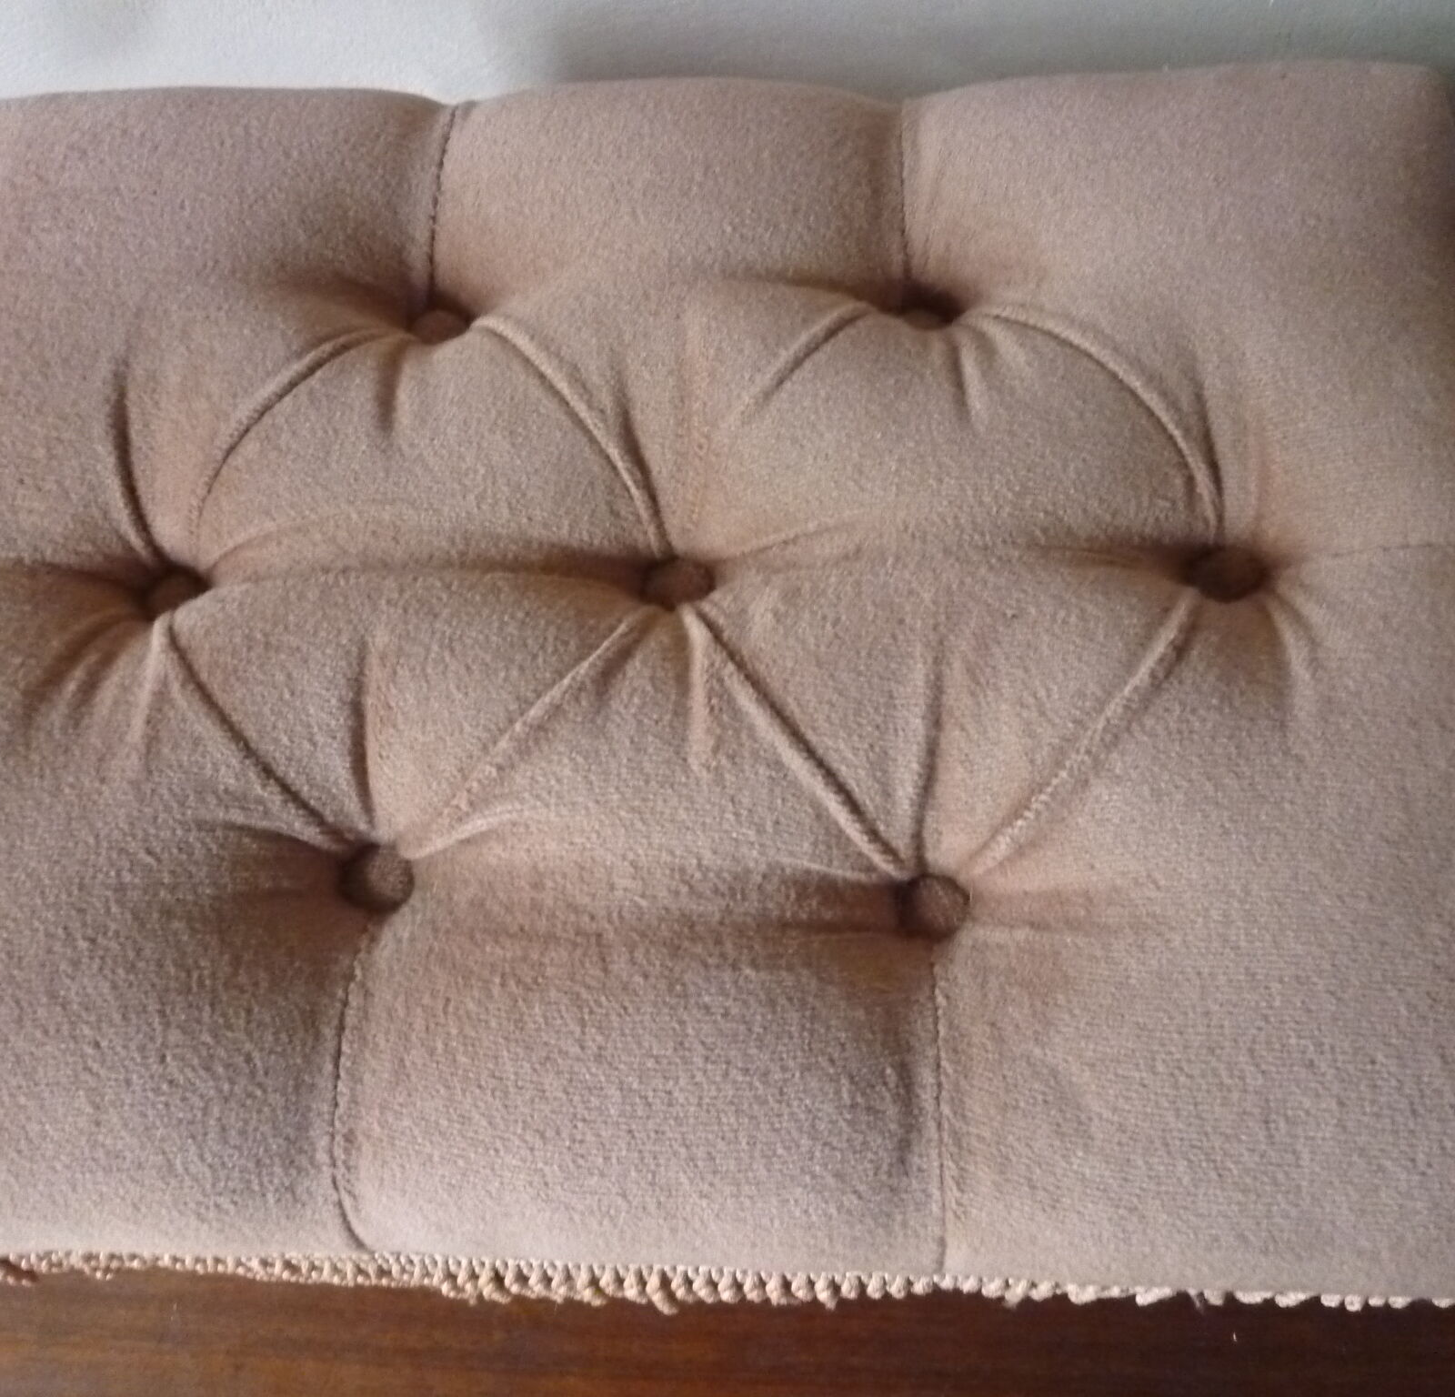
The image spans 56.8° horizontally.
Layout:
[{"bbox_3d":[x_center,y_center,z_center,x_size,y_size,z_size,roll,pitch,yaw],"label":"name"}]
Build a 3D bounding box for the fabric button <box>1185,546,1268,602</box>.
[{"bbox_3d":[0.130,-0.033,0.350,0.020,0.008,0.020,0,69,9],"label":"fabric button"}]

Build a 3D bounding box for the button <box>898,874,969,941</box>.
[{"bbox_3d":[0.051,0.052,0.335,0.020,0.008,0.020,0,69,9],"label":"button"}]

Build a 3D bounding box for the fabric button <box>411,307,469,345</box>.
[{"bbox_3d":[-0.086,-0.112,0.405,0.020,0.008,0.020,0,69,9],"label":"fabric button"}]

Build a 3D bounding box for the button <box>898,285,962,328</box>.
[{"bbox_3d":[0.058,-0.111,0.384,0.020,0.008,0.020,0,69,9],"label":"button"}]

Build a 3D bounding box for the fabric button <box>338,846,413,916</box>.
[{"bbox_3d":[-0.093,0.048,0.356,0.020,0.008,0.020,0,69,9],"label":"fabric button"}]

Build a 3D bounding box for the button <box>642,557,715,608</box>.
[{"bbox_3d":[-0.014,-0.032,0.370,0.020,0.008,0.020,0,69,9],"label":"button"}]

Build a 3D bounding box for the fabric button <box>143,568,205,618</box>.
[{"bbox_3d":[-0.162,-0.030,0.393,0.020,0.008,0.020,0,69,9],"label":"fabric button"}]

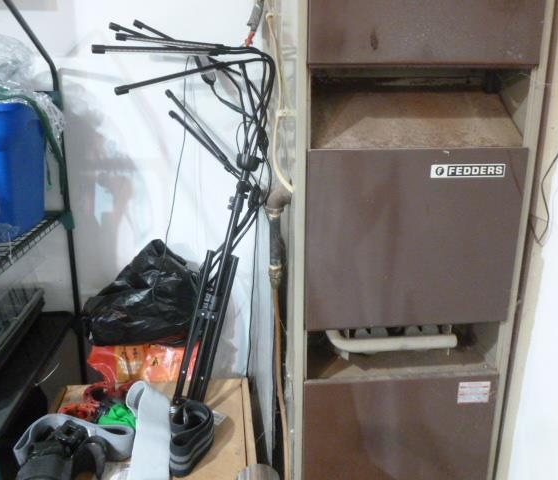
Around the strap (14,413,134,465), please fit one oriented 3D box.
[{"bbox_3d":[-0.394,0.403,1.019,0.220,0.078,0.110,0,17,0],"label":"strap"}]

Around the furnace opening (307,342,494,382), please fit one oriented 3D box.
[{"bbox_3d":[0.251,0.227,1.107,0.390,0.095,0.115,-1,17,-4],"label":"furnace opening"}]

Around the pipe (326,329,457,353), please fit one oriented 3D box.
[{"bbox_3d":[0.249,0.220,1.141,0.295,0.052,0.030,-1,17,-4],"label":"pipe"}]

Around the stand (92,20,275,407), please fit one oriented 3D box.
[{"bbox_3d":[-0.180,-0.026,1.124,0.345,0.820,0.250,0,17,0],"label":"stand"}]

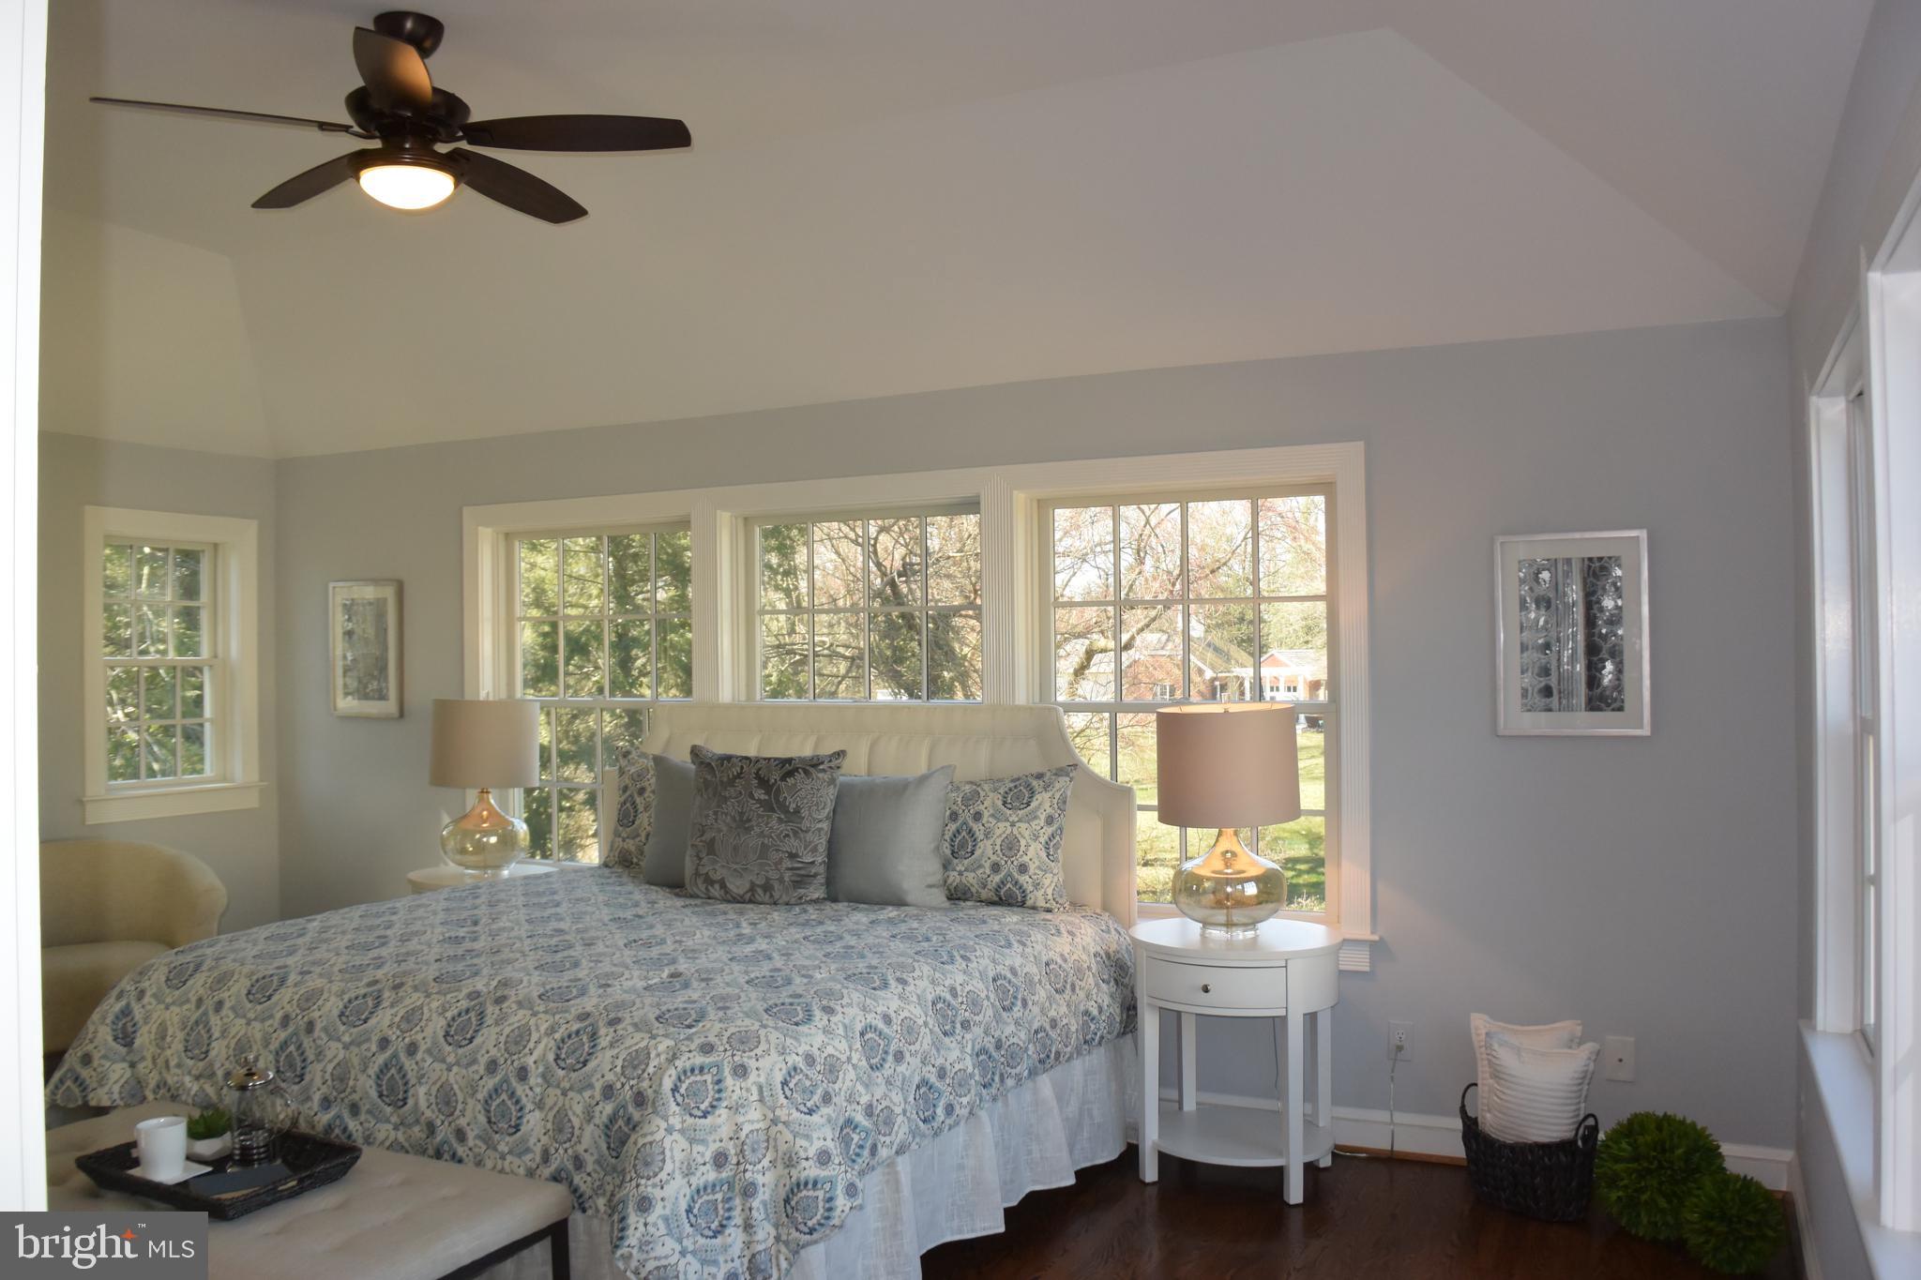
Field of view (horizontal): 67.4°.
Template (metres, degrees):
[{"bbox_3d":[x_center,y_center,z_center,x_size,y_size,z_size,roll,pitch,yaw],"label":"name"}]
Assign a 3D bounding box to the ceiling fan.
[{"bbox_3d":[-1.231,-1.184,3.246,1.270,0.420,1.270,-1,0,25],"label":"ceiling fan"}]

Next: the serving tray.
[{"bbox_3d":[-1.401,0.998,2.714,0.460,0.050,0.285,-1,0,25],"label":"serving tray"}]

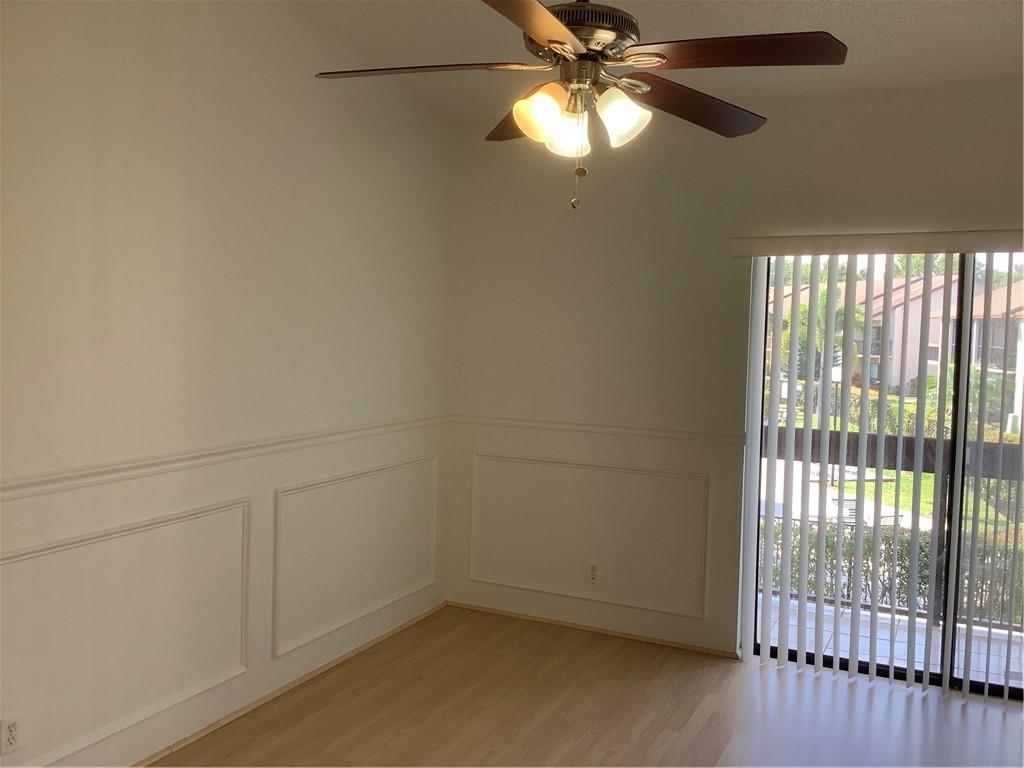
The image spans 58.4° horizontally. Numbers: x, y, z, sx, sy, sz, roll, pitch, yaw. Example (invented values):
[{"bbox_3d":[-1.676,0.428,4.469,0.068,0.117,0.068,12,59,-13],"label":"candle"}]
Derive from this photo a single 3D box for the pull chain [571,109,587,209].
[{"bbox_3d":[0.166,-0.558,2.265,0.037,0.251,0.033,2,4,4],"label":"pull chain"}]

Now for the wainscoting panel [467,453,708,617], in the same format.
[{"bbox_3d":[0.361,0.768,4.758,1.307,0.717,0.030,3,4,26],"label":"wainscoting panel"}]

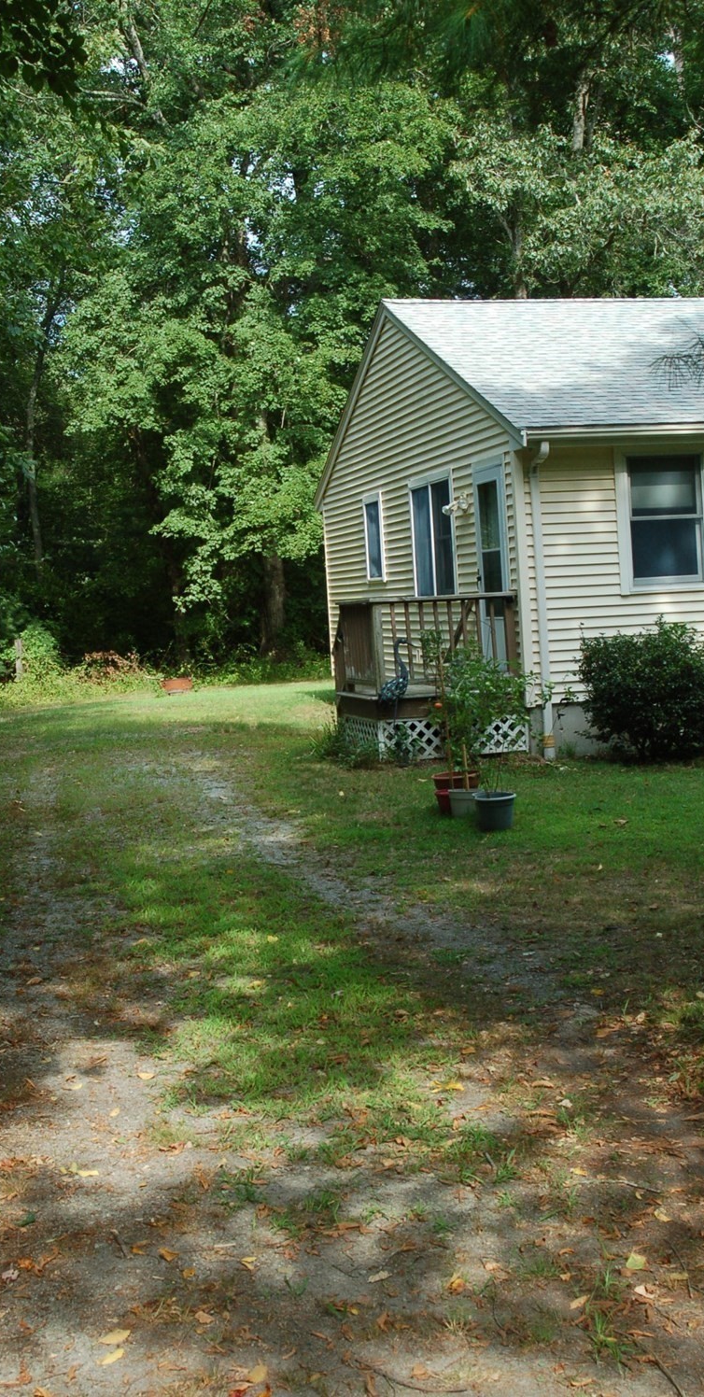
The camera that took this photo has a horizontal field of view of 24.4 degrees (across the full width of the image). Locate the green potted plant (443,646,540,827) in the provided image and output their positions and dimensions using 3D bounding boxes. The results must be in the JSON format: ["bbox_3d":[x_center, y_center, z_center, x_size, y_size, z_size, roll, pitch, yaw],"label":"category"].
[{"bbox_3d":[0.959,0.270,11.119,0.667,1.236,0.580,-3,3,5],"label":"green potted plant"}]

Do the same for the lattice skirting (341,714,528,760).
[{"bbox_3d":[0.778,0.329,16.230,1.480,0.410,1.620,-4,3,-12],"label":"lattice skirting"}]

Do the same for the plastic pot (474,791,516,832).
[{"bbox_3d":[0.988,0.766,11.148,0.290,0.241,0.290,-3,3,5],"label":"plastic pot"}]

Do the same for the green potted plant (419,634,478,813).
[{"bbox_3d":[0.708,0.187,11.840,0.396,1.343,0.380,-3,3,4],"label":"green potted plant"}]

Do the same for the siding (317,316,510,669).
[{"bbox_3d":[0.552,-2.400,19.808,0.110,4.570,8.750,-4,3,-12],"label":"siding"}]

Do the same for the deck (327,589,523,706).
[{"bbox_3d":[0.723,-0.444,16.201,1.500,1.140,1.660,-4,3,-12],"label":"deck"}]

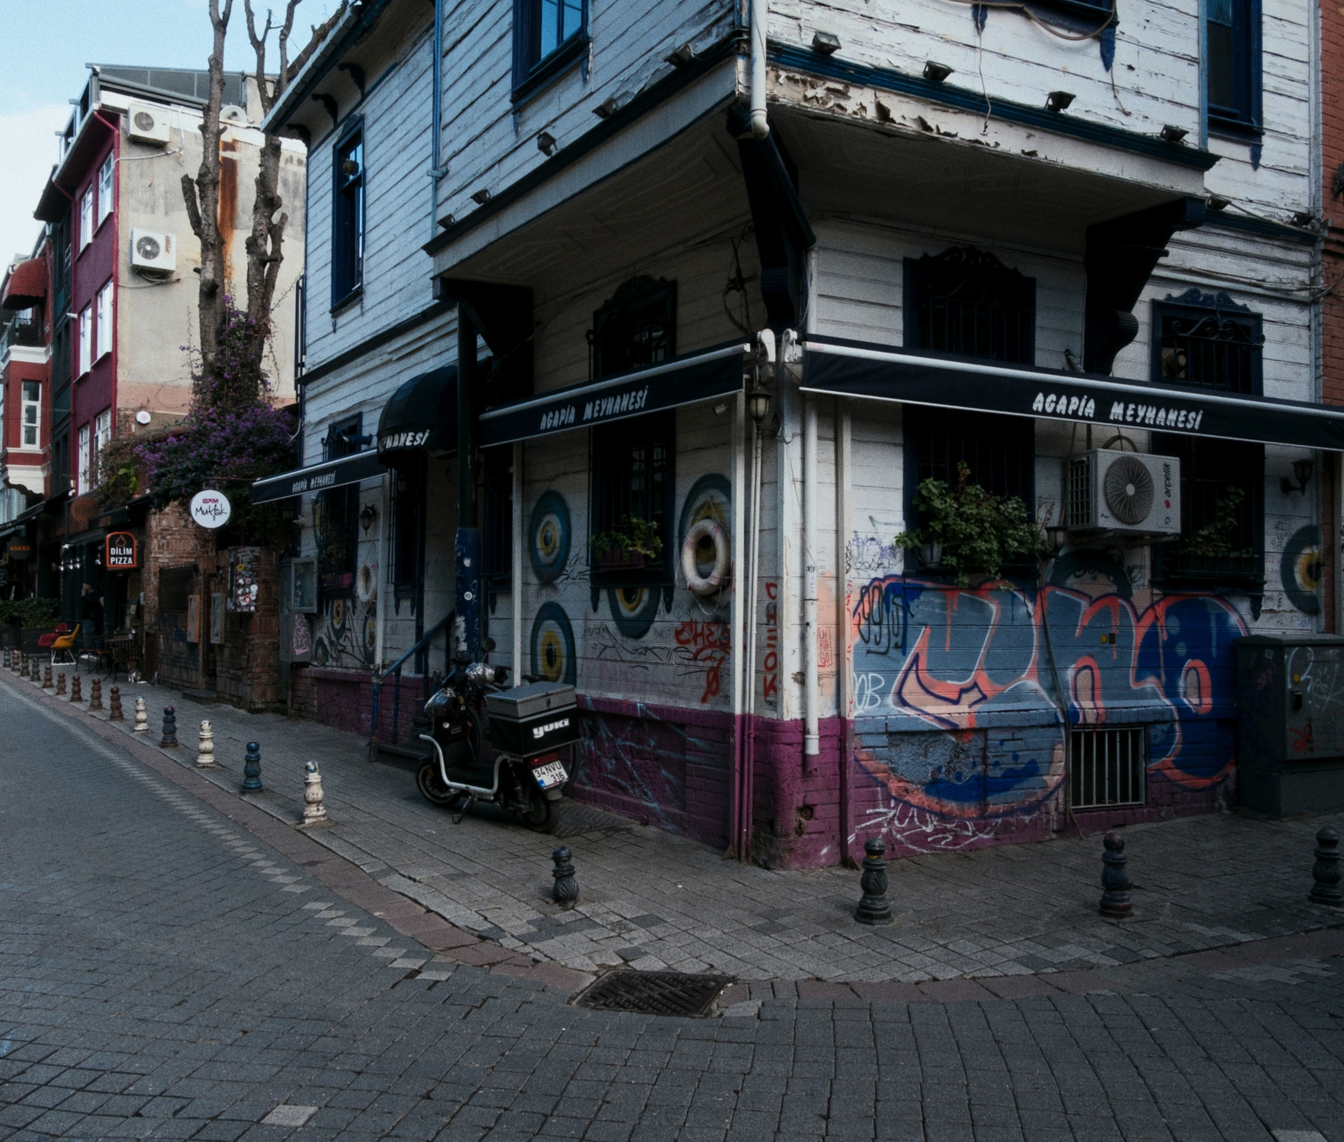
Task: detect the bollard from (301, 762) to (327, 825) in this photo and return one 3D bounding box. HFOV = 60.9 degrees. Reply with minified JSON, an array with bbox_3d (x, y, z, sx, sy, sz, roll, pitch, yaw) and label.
[{"bbox_3d":[-2.596,1.609,8.280,0.185,0.457,0.185,3,-3,-36],"label":"bollard"}]

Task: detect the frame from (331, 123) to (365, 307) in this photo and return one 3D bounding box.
[{"bbox_3d":[-3.933,-4.309,13.868,0.140,2.000,1.120,2,-2,-34],"label":"frame"}]

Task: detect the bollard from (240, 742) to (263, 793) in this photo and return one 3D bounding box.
[{"bbox_3d":[-3.548,1.650,9.660,0.165,0.420,0.165,0,-2,0],"label":"bollard"}]

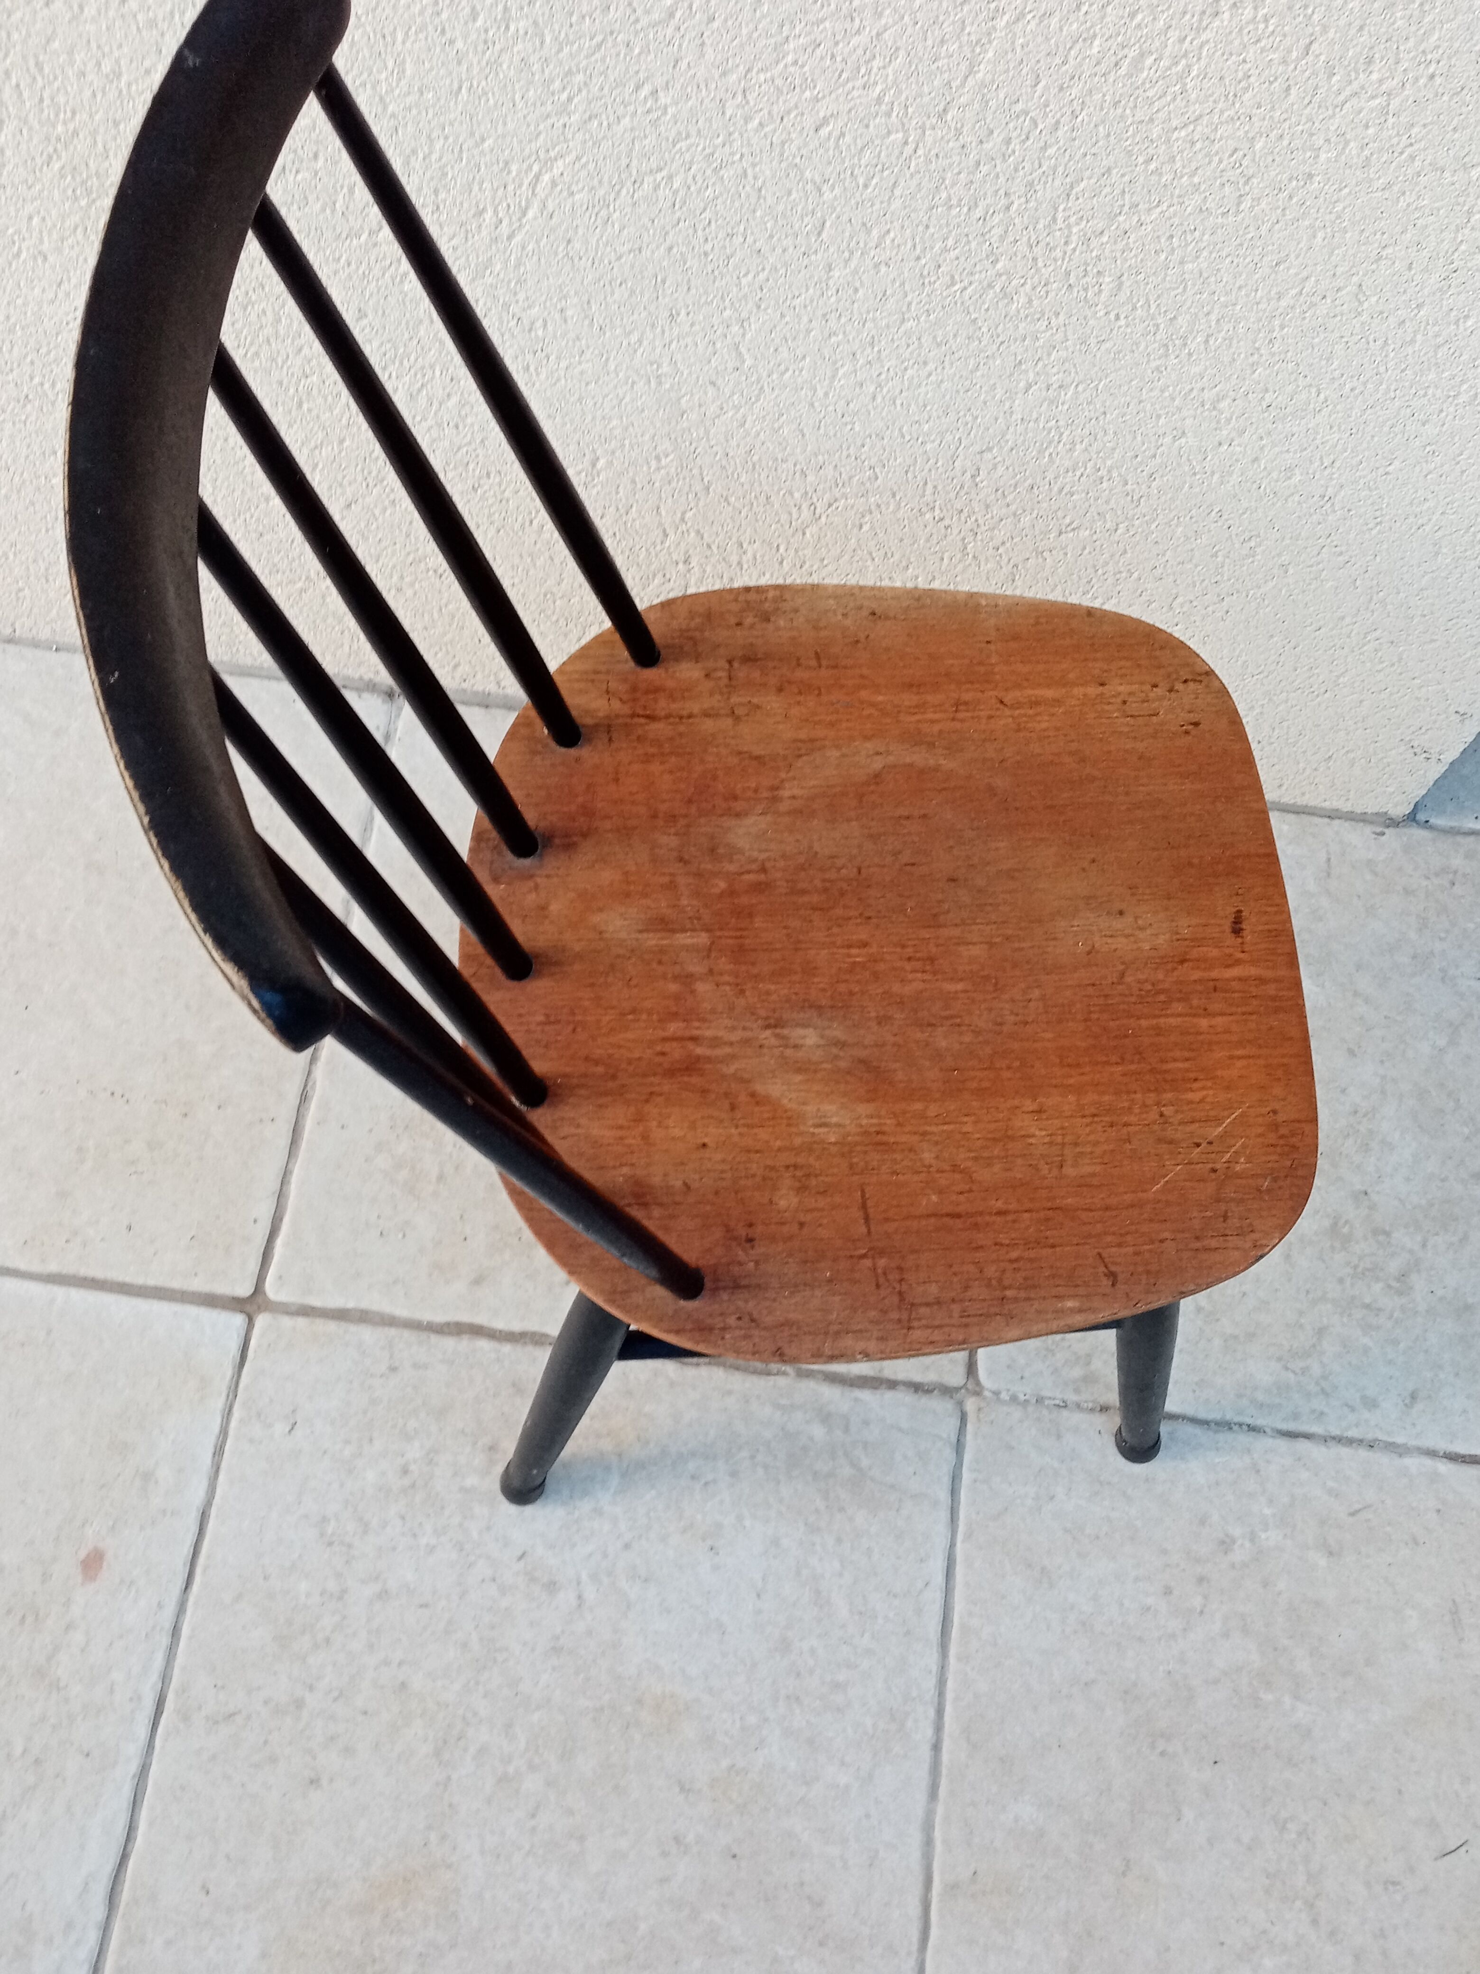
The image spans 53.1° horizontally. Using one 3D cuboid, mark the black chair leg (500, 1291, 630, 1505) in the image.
[{"bbox_3d":[-0.094,0.222,0.850,0.036,0.430,0.036,5,54,-15],"label":"black chair leg"}]

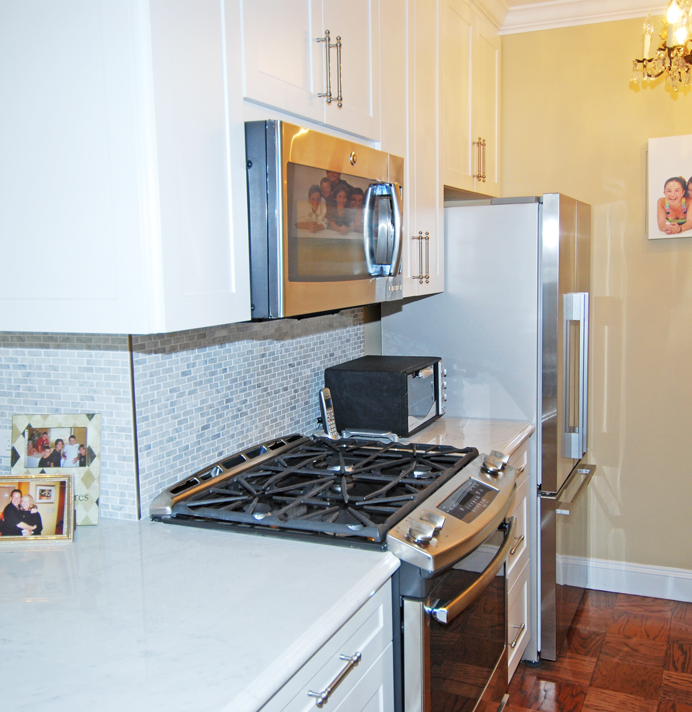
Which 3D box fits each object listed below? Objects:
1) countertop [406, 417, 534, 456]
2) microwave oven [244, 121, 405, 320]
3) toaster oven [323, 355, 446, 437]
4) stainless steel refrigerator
[{"bbox_3d":[0.267,0.283,2.720,0.650,0.035,0.620,2,7,25],"label":"countertop"},{"bbox_3d":[-0.139,-0.340,2.151,0.385,0.425,0.750,2,7,25],"label":"microwave oven"},{"bbox_3d":[0.153,0.140,2.833,0.310,0.228,0.385,2,7,25],"label":"toaster oven"},{"bbox_3d":[0.618,0.244,3.335,0.690,1.730,0.780,2,7,25],"label":"stainless steel refrigerator"}]

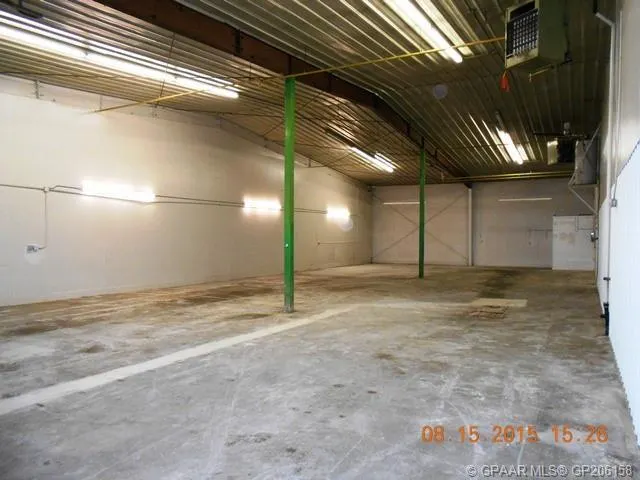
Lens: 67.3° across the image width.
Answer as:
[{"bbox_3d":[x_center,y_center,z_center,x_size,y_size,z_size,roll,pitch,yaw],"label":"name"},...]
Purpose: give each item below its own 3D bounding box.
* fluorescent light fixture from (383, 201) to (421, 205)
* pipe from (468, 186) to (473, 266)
[{"bbox_3d":[4.653,-1.999,26.327,2.443,0.100,0.100,0,0,29],"label":"fluorescent light fixture"},{"bbox_3d":[7.709,-0.640,24.622,0.160,4.008,0.160,0,0,29],"label":"pipe"}]

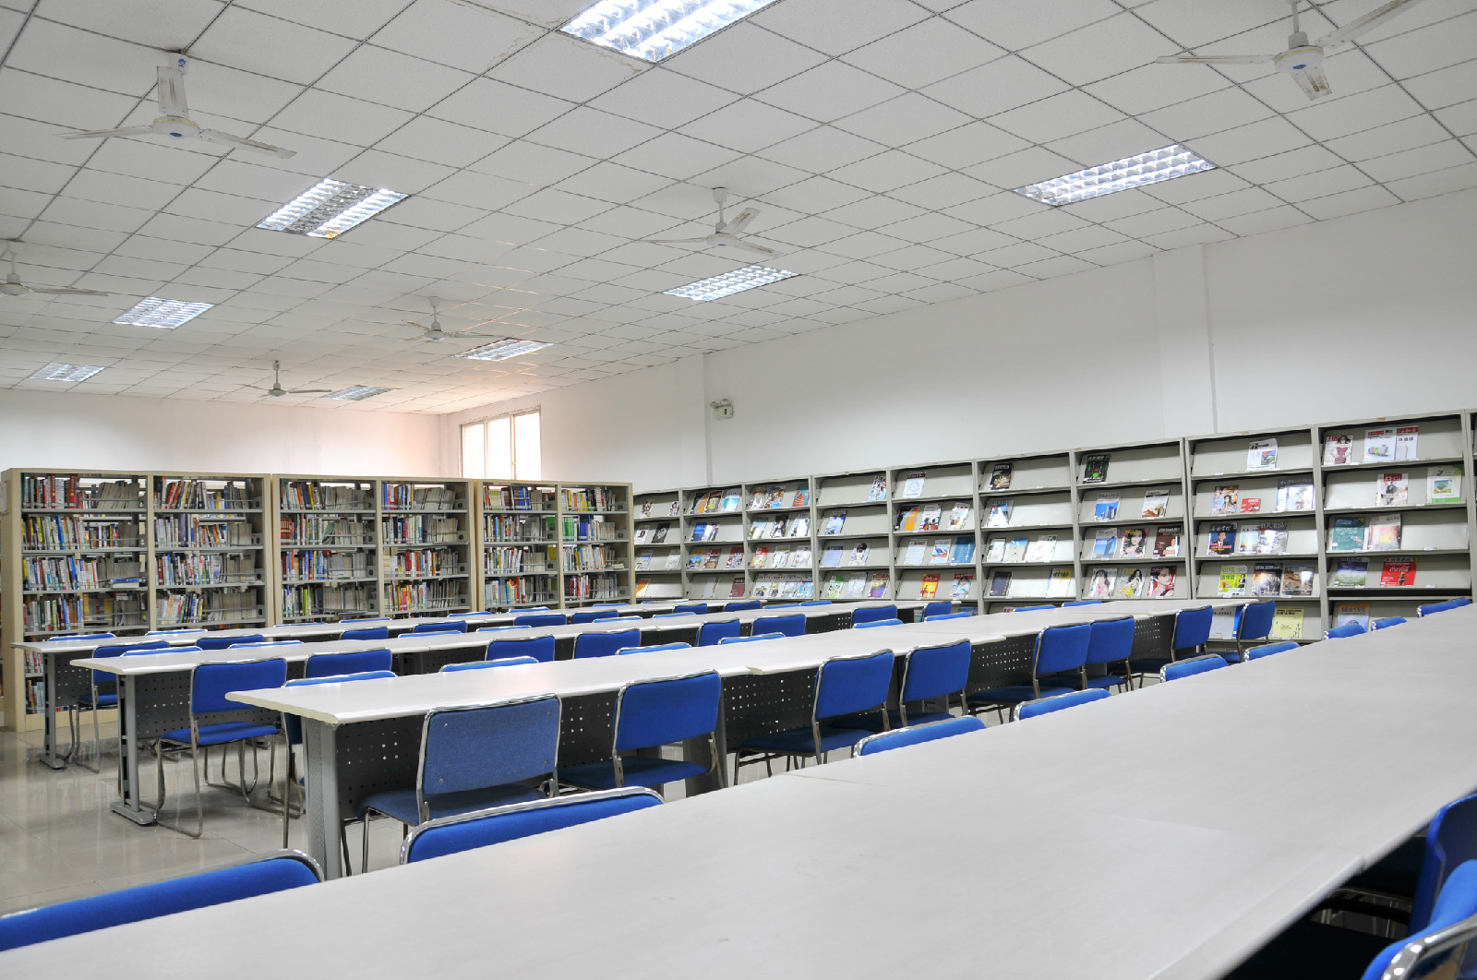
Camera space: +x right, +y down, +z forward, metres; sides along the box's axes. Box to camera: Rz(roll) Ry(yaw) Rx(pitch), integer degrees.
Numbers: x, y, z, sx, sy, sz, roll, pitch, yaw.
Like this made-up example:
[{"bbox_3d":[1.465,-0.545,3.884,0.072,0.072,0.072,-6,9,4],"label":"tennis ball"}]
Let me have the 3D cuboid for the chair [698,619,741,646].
[{"bbox_3d":[-0.306,1.222,7.074,0.570,0.790,0.460,-4,-4,34],"label":"chair"}]

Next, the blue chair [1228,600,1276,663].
[{"bbox_3d":[3.001,1.083,6.871,0.460,0.790,0.570,1,-4,-41],"label":"blue chair"}]

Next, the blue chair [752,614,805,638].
[{"bbox_3d":[0.146,1.229,7.455,0.460,0.790,0.570,0,-4,-34],"label":"blue chair"}]

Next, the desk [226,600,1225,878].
[{"bbox_3d":[0.833,1.129,5.778,6.400,0.745,0.950,1,-5,-44],"label":"desk"}]

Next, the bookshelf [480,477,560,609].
[{"bbox_3d":[-2.394,0.936,11.620,1.000,2.027,0.460,1,-5,-44],"label":"bookshelf"}]

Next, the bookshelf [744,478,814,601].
[{"bbox_3d":[0.576,0.881,11.751,0.330,1.955,1.000,1,-5,-44],"label":"bookshelf"}]

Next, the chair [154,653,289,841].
[{"bbox_3d":[-2.466,1.193,5.294,0.480,0.800,0.570,1,-5,-44],"label":"chair"}]

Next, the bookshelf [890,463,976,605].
[{"bbox_3d":[1.956,0.777,10.255,0.420,1.980,0.955,1,-5,-44],"label":"bookshelf"}]

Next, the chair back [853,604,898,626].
[{"bbox_3d":[0.879,1.319,8.672,0.480,0.800,0.570,1,-5,-44],"label":"chair back"}]

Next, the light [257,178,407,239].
[{"bbox_3d":[-2.645,-1.835,7.175,0.600,0.080,1.200,1,-5,-44],"label":"light"}]

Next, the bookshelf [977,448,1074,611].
[{"bbox_3d":[2.611,0.707,9.570,0.420,1.980,0.964,1,-5,-44],"label":"bookshelf"}]

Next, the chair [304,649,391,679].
[{"bbox_3d":[-2.034,1.180,5.509,0.460,0.790,0.570,1,-5,-43],"label":"chair"}]

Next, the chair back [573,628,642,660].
[{"bbox_3d":[-0.961,1.269,6.873,0.480,0.800,0.570,1,-5,-44],"label":"chair back"}]

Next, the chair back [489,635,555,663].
[{"bbox_3d":[-1.391,1.250,6.423,0.480,0.800,0.570,1,-5,-44],"label":"chair back"}]

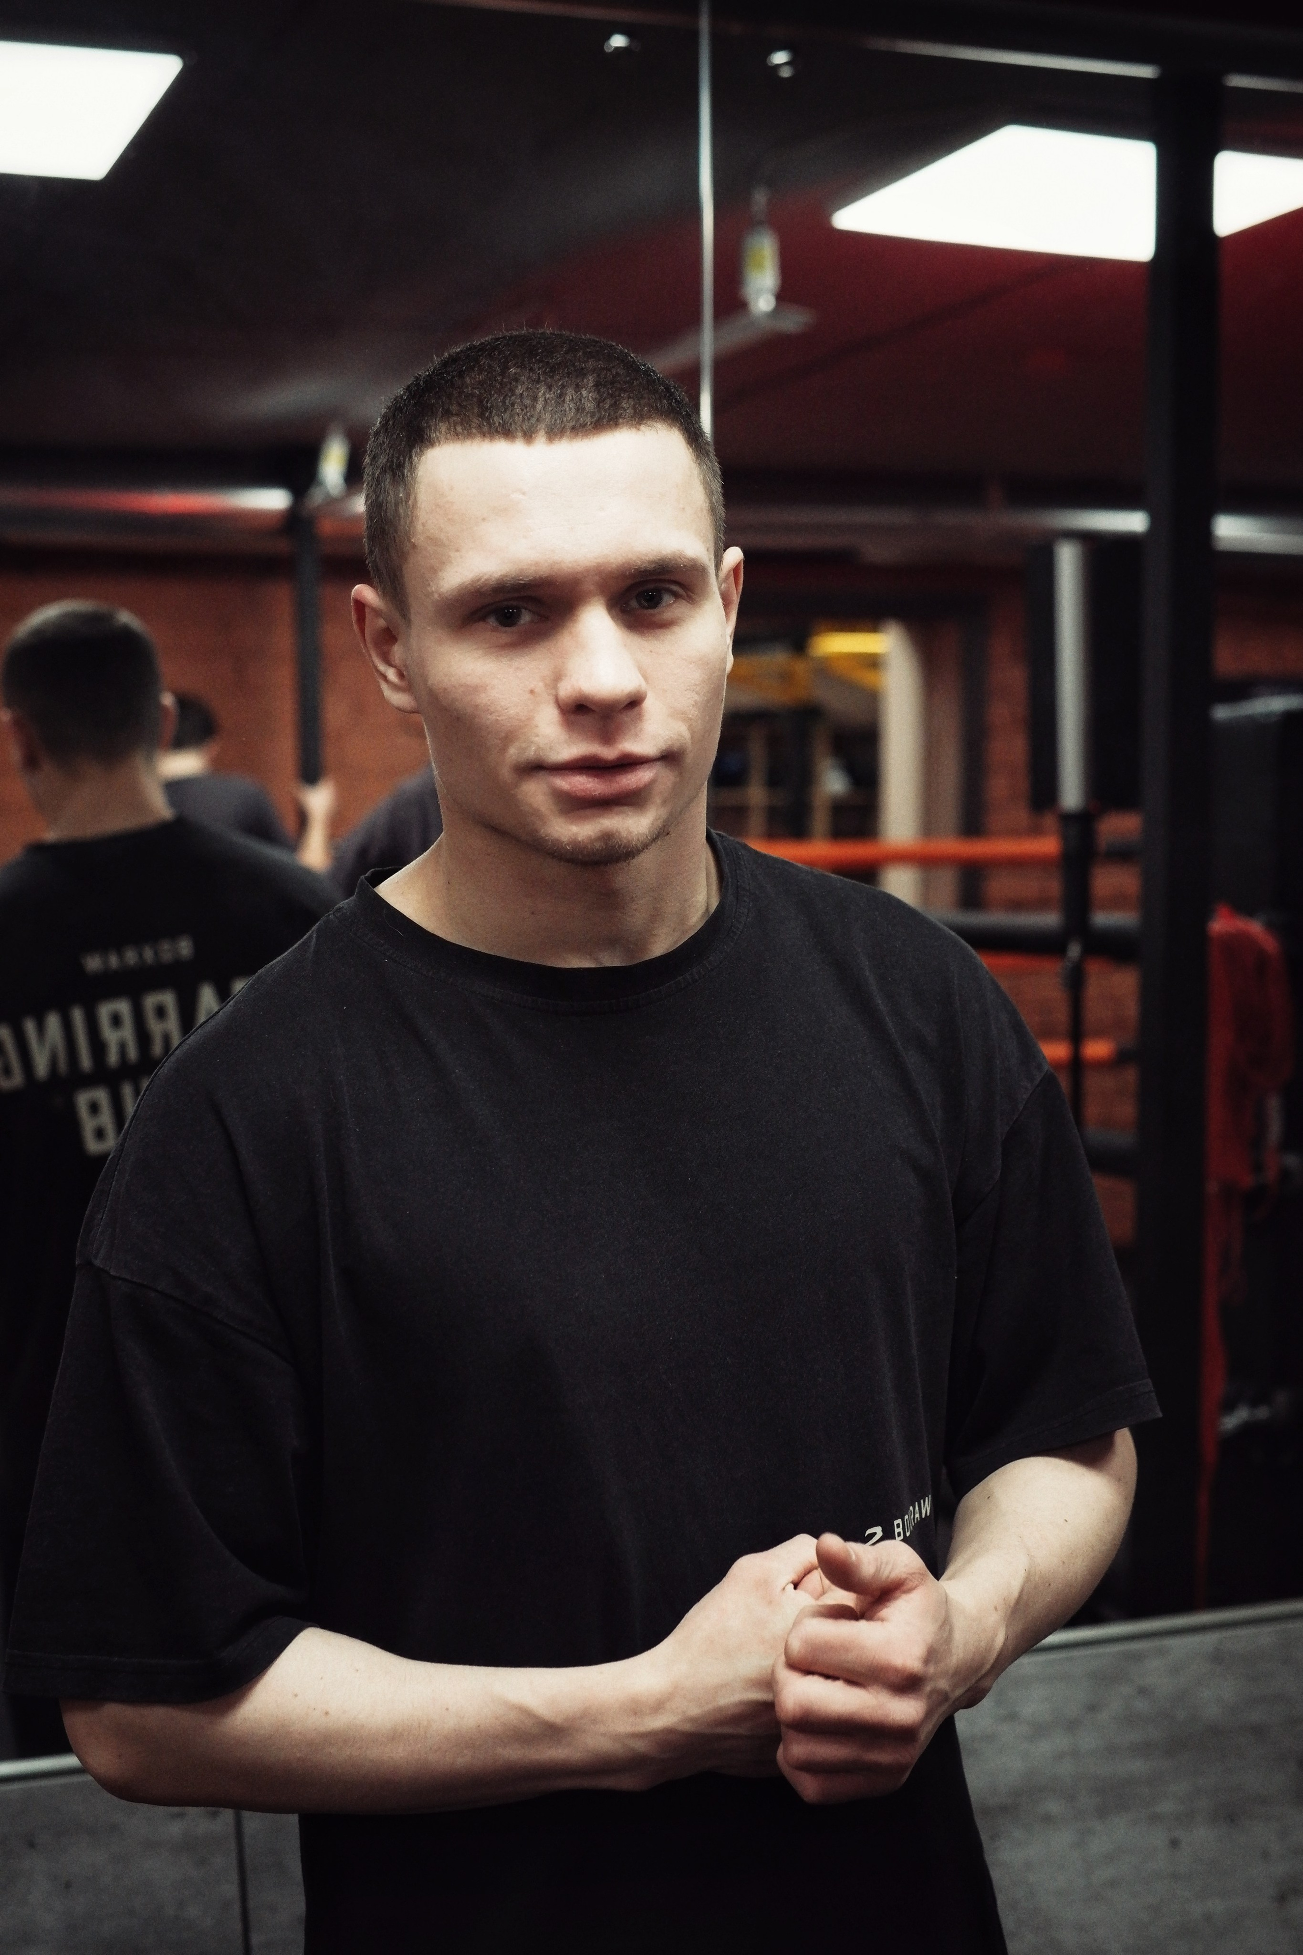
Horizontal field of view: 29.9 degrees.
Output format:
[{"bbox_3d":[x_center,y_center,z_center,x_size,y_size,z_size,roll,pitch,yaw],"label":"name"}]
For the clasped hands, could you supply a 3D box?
[{"bbox_3d":[0.074,0.294,1.040,0.142,0.113,0.130,-1,5,-9],"label":"clasped hands"}]

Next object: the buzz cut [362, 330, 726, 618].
[{"bbox_3d":[-0.047,-0.218,1.140,0.168,0.165,0.192,-7,6,-11],"label":"buzz cut"}]

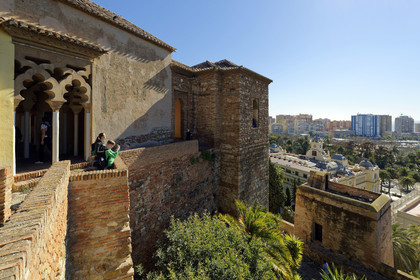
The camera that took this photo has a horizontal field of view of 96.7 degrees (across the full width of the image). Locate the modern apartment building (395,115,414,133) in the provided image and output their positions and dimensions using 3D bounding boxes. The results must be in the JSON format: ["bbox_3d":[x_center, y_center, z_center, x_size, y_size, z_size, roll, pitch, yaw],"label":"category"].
[{"bbox_3d":[510.471,-36.743,490.000,24.000,48.000,32.000,-3,4,-44],"label":"modern apartment building"}]

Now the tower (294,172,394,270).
[{"bbox_3d":[13.400,7.280,19.300,4.300,7.100,7.000,-2,4,-35],"label":"tower"}]

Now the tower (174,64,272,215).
[{"bbox_3d":[1.360,-0.500,13.400,4.000,10.300,4.900,2,4,34],"label":"tower"}]

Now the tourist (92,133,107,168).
[{"bbox_3d":[-3.305,0.615,5.600,0.500,1.650,0.500,-1,3,-25],"label":"tourist"}]

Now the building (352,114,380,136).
[{"bbox_3d":[391.457,-35.244,470.000,46.000,53.000,25.000,2,4,40],"label":"building"}]

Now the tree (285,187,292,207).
[{"bbox_3d":[26.489,19.572,63.000,2.600,6.600,2.600,2,3,34],"label":"tree"}]

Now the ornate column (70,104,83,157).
[{"bbox_3d":[-5.720,-0.407,8.000,0.370,2.200,0.370,2,3,34],"label":"ornate column"}]

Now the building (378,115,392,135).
[{"bbox_3d":[404.205,-33.396,430.000,27.000,50.000,25.000,2,3,37],"label":"building"}]

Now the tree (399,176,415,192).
[{"bbox_3d":[98.909,22.286,93.500,6.300,8.000,6.300,-3,4,-44],"label":"tree"}]

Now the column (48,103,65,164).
[{"bbox_3d":[-5.180,-0.226,6.300,0.380,2.200,0.380,2,3,34],"label":"column"}]

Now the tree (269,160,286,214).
[{"bbox_3d":[16.583,12.726,48.000,6.300,15.000,6.300,2,3,34],"label":"tree"}]

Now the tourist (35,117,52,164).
[{"bbox_3d":[-6.072,-0.018,6.850,0.550,1.720,0.500,-1,3,-22],"label":"tourist"}]

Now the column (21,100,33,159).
[{"bbox_3d":[-7.322,-0.419,7.450,0.360,2.300,0.360,2,4,33],"label":"column"}]

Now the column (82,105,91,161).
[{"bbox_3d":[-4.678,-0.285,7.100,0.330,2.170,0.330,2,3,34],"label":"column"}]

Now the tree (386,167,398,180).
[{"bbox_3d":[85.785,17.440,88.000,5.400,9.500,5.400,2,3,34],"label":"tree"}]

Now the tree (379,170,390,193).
[{"bbox_3d":[83.184,20.260,89.000,4.500,11.500,4.500,3,4,43],"label":"tree"}]

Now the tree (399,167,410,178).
[{"bbox_3d":[111.470,19.772,107.000,5.000,9.500,5.000,-3,4,-44],"label":"tree"}]

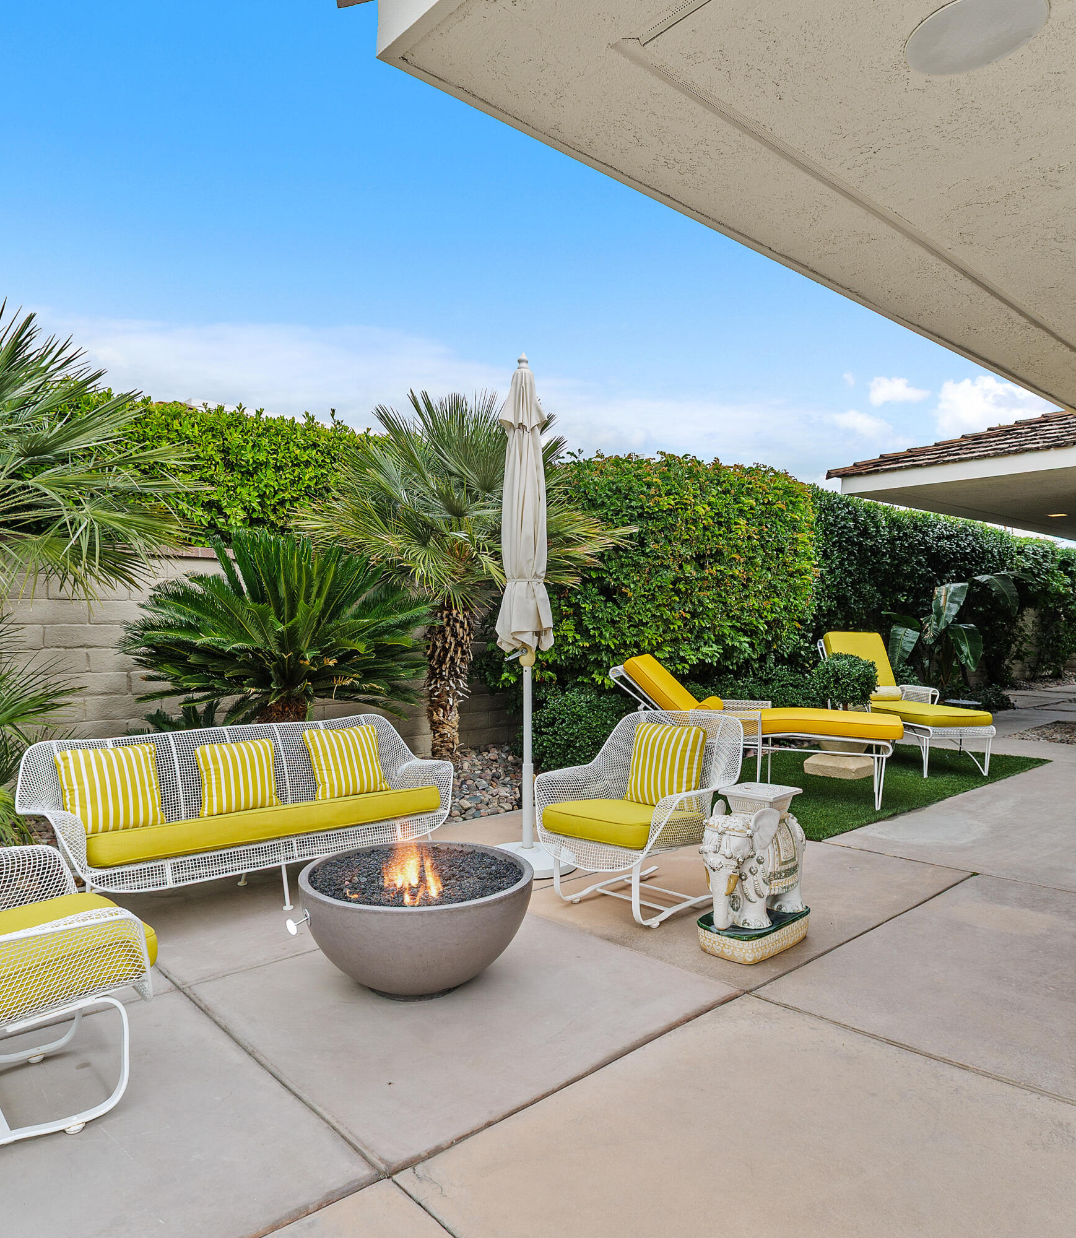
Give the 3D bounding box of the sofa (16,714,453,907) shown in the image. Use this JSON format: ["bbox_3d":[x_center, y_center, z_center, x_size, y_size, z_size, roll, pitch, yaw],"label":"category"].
[{"bbox_3d":[-1.166,0.830,3.500,1.760,0.680,0.720,0,0,-41],"label":"sofa"}]

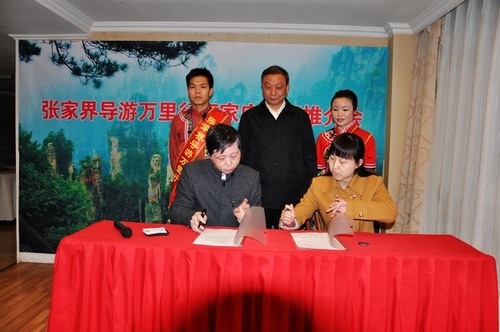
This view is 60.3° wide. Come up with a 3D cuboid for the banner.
[{"bbox_3d":[-0.481,-0.116,3.997,3.420,1.995,0.030,2,3,2],"label":"banner"}]

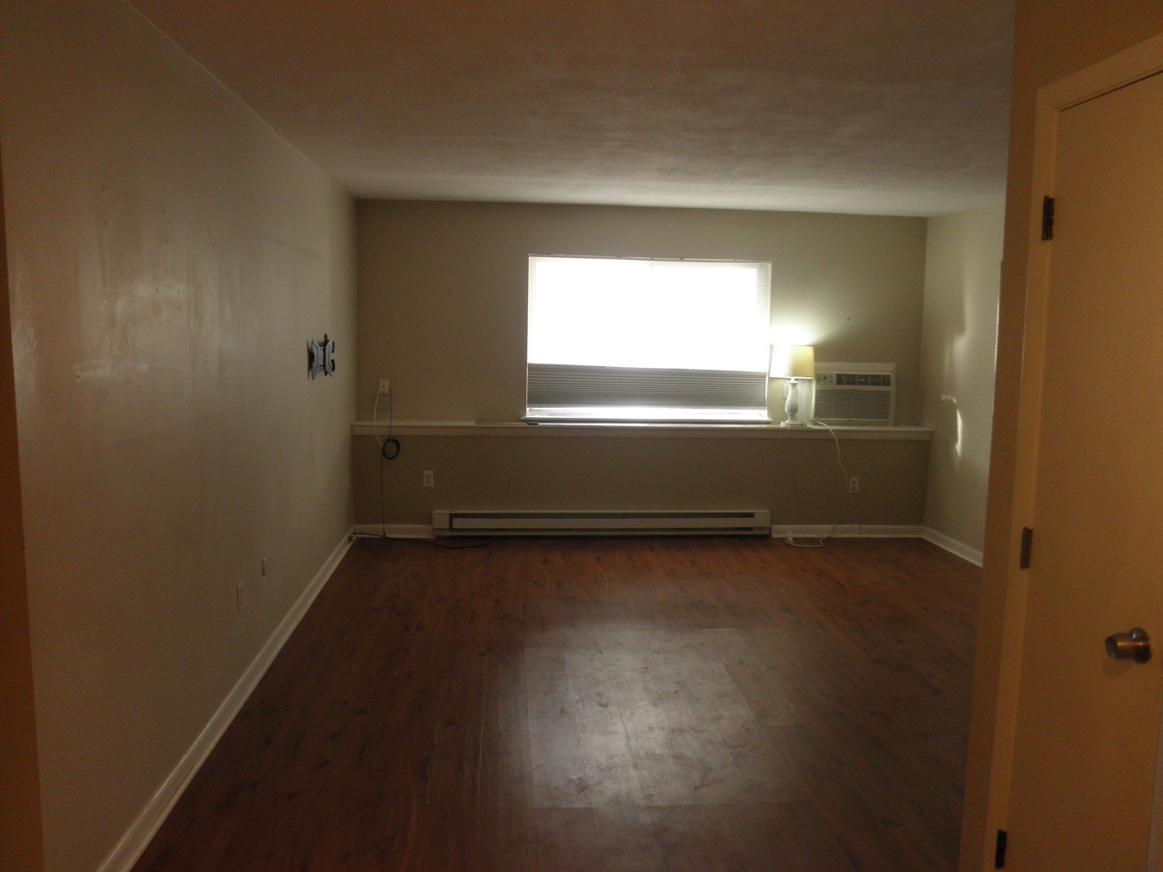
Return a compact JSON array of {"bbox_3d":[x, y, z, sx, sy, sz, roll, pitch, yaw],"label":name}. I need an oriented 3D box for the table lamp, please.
[{"bbox_3d":[1.565,-0.362,6.991,0.337,0.609,0.337,1,7,-5],"label":"table lamp"}]

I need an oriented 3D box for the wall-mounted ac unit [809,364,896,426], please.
[{"bbox_3d":[2.052,-0.313,7.140,0.678,0.477,0.206,1,7,-5],"label":"wall-mounted ac unit"}]

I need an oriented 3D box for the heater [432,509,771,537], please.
[{"bbox_3d":[0.162,0.636,6.860,2.463,0.183,0.072,1,7,-5],"label":"heater"}]

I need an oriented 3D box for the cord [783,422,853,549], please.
[{"bbox_3d":[1.745,0.338,6.877,0.522,0.879,0.380,1,7,-5],"label":"cord"}]

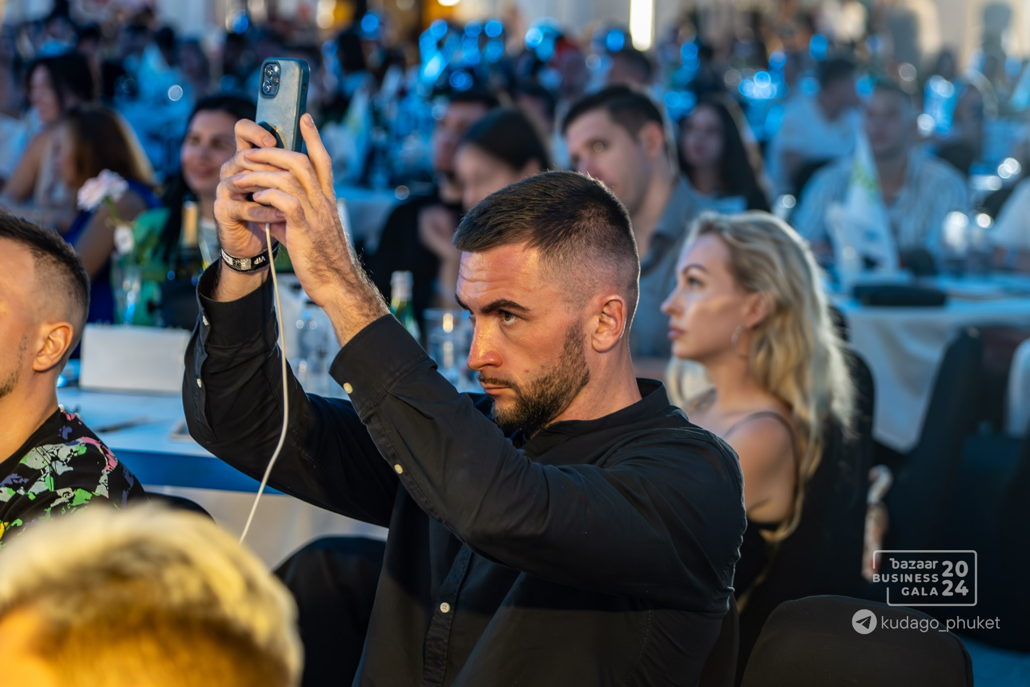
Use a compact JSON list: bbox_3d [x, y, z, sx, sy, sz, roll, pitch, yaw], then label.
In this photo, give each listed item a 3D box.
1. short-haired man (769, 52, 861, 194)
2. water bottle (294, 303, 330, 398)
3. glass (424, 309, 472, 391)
[{"bbox_3d":[1.210,-0.482,11.170,0.560,1.300,0.780,-2,7,-14],"label":"short-haired man"},{"bbox_3d":[-0.357,0.036,4.949,0.064,0.212,0.064,0,7,0],"label":"water bottle"},{"bbox_3d":[-0.127,0.020,5.333,0.088,0.146,0.088,0,7,0],"label":"glass"}]

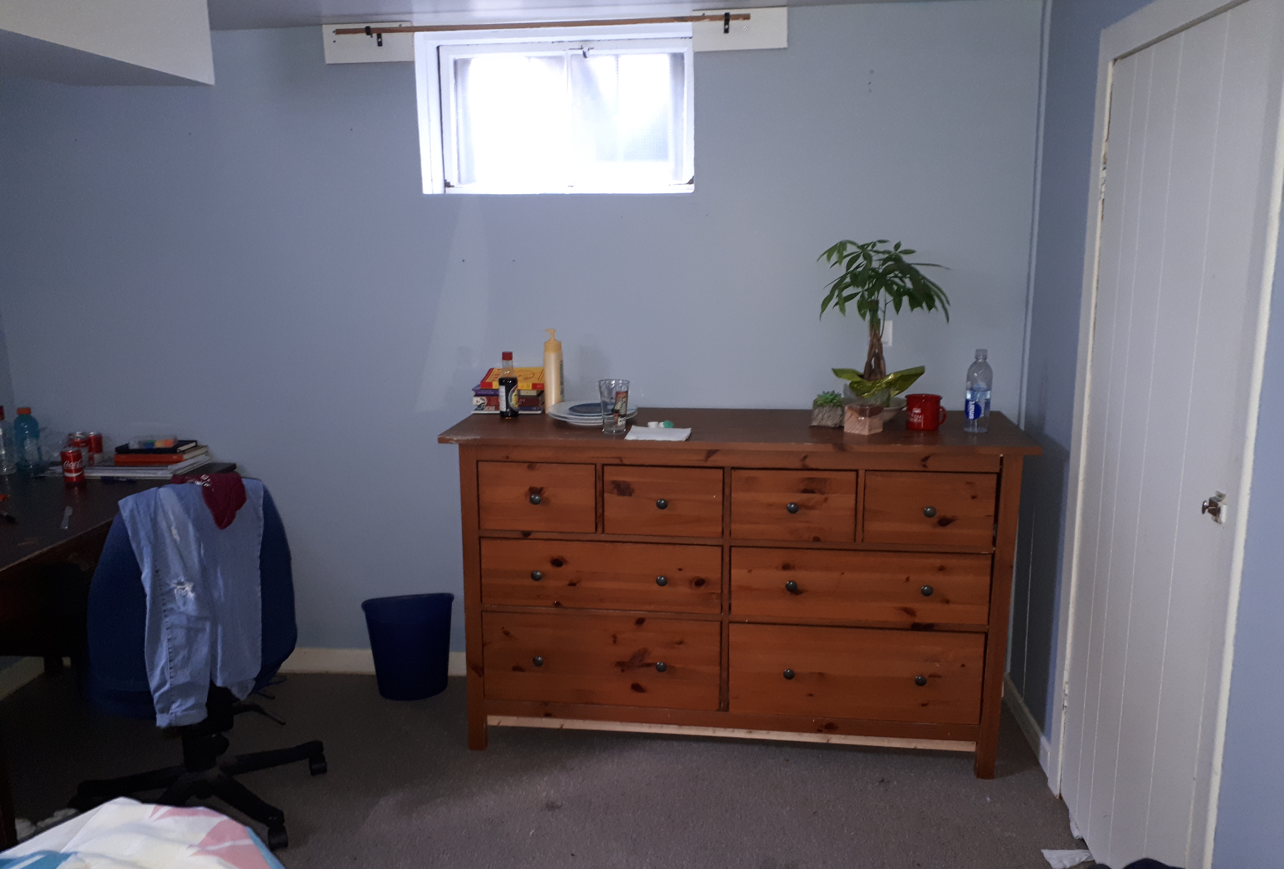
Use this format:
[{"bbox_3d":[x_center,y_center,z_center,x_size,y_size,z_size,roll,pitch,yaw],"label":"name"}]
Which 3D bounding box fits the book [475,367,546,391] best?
[{"bbox_3d":[-0.387,-0.174,3.117,0.200,0.022,0.138,1,19,7],"label":"book"}]

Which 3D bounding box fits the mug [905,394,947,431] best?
[{"bbox_3d":[0.805,-0.062,2.826,0.117,0.087,0.099,8,14,34],"label":"mug"}]

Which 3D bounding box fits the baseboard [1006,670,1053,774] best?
[{"bbox_3d":[1.175,0.874,3.047,0.018,0.080,0.510,1,11,6],"label":"baseboard"}]

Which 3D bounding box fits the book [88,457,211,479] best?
[{"bbox_3d":[-1.630,0.104,3.288,0.305,0.038,0.220,0,11,5],"label":"book"}]

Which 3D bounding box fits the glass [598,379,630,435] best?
[{"bbox_3d":[-0.075,-0.077,2.786,0.087,0.143,0.087,1,12,7],"label":"glass"}]

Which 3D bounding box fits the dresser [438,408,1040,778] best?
[{"bbox_3d":[0.266,0.433,2.999,1.600,0.950,0.500,1,12,7],"label":"dresser"}]

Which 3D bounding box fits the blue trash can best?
[{"bbox_3d":[-0.762,0.711,3.299,0.290,0.292,0.250,-2,12,-10],"label":"blue trash can"}]

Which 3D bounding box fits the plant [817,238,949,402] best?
[{"bbox_3d":[0.677,-0.299,2.857,0.370,0.505,0.340,1,12,7],"label":"plant"}]

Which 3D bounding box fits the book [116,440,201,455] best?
[{"bbox_3d":[-1.586,0.041,3.281,0.210,0.016,0.140,0,10,3],"label":"book"}]

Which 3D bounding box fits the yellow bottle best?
[{"bbox_3d":[-0.269,-0.198,3.082,0.060,0.255,0.072,1,11,10],"label":"yellow bottle"}]

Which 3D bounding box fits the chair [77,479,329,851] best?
[{"bbox_3d":[-1.166,0.544,2.589,0.620,0.940,0.630,-7,12,-30],"label":"chair"}]

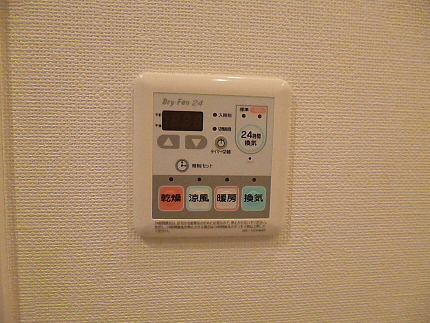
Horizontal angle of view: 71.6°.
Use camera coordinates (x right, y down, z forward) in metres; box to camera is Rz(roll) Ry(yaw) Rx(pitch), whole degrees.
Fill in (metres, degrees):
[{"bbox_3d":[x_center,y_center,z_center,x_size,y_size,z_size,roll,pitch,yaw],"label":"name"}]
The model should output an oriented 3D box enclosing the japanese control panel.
[{"bbox_3d":[-0.001,-0.003,0.218,0.118,0.122,0.016,1,2,-5],"label":"japanese control panel"}]

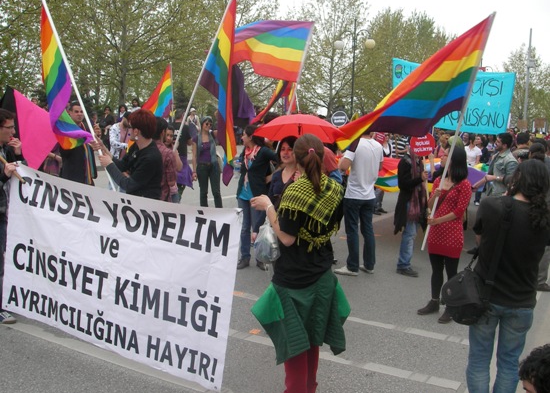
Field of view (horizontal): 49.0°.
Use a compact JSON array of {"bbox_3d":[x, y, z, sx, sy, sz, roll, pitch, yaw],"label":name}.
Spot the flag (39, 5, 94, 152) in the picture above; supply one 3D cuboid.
[{"bbox_3d":[-1.674,-0.956,4.850,0.420,1.130,0.280,-1,7,-17],"label":"flag"}]

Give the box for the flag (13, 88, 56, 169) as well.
[{"bbox_3d":[-2.071,-0.585,5.200,0.400,0.680,0.200,0,7,-11],"label":"flag"}]

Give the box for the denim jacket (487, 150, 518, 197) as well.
[{"bbox_3d":[2.913,-0.293,7.700,0.320,0.640,0.440,-3,8,-30],"label":"denim jacket"}]

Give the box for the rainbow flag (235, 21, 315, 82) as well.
[{"bbox_3d":[-0.097,-1.873,7.800,1.200,0.820,0.350,1,6,-6],"label":"rainbow flag"}]

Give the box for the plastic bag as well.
[{"bbox_3d":[-0.042,0.276,3.620,0.160,0.270,0.140,-1,8,-20],"label":"plastic bag"}]

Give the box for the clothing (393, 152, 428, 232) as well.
[{"bbox_3d":[1.525,-0.023,6.850,0.360,0.900,0.420,5,8,27],"label":"clothing"}]

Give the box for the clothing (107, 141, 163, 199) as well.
[{"bbox_3d":[-1.109,-0.143,4.800,0.480,0.600,0.450,0,6,-18],"label":"clothing"}]

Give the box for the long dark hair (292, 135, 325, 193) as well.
[{"bbox_3d":[0.193,-0.190,3.480,0.185,0.330,0.230,-1,8,-20],"label":"long dark hair"}]

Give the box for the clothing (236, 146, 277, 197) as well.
[{"bbox_3d":[-0.200,-0.286,6.900,0.420,0.580,0.480,-1,7,-27],"label":"clothing"}]

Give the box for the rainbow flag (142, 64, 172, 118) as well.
[{"bbox_3d":[-2.176,-1.876,11.000,0.650,1.050,0.300,1,6,-6],"label":"rainbow flag"}]

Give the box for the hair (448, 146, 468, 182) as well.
[{"bbox_3d":[1.666,-0.291,5.500,0.220,0.330,0.190,5,7,24],"label":"hair"}]

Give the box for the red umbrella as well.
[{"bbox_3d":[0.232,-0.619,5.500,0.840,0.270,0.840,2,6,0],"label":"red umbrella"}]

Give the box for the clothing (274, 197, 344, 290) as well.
[{"bbox_3d":[0.192,0.253,3.560,0.410,0.570,0.290,-1,8,-20],"label":"clothing"}]

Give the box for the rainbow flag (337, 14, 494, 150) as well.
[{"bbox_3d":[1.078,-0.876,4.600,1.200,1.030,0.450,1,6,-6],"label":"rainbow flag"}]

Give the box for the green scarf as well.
[{"bbox_3d":[0.207,0.087,3.520,0.380,0.440,0.340,-1,8,-20],"label":"green scarf"}]

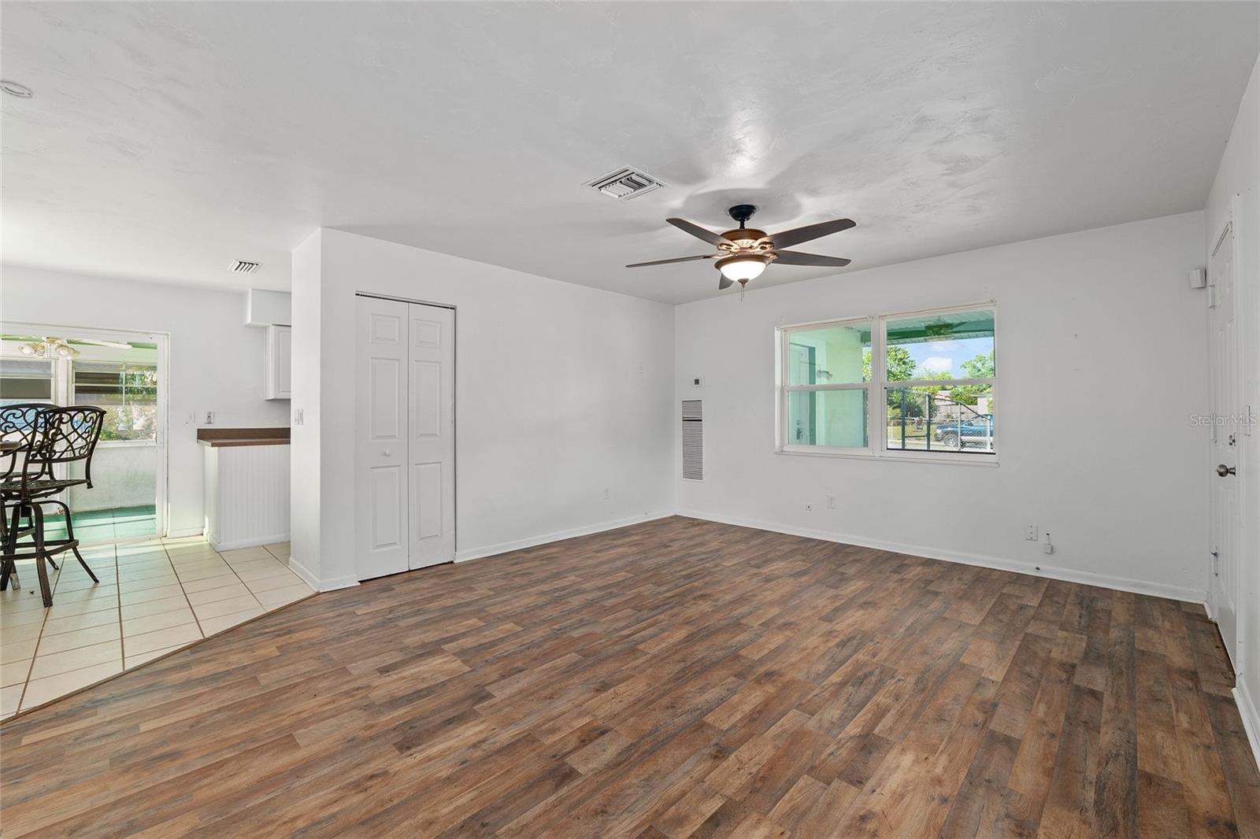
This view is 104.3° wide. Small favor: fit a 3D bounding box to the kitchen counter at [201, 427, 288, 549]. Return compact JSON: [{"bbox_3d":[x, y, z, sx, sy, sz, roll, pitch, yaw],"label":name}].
[{"bbox_3d":[-3.520,0.670,4.690,0.740,0.890,0.700,0,1,44],"label":"kitchen counter"}]

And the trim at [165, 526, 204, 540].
[{"bbox_3d":[-4.240,1.080,4.700,0.280,0.085,0.016,0,1,-44],"label":"trim"}]

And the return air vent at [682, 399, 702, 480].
[{"bbox_3d":[0.698,0.229,5.505,0.285,0.905,0.020,0,1,42],"label":"return air vent"}]

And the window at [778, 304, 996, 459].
[{"bbox_3d":[2.120,-0.291,4.275,1.720,1.210,0.100,0,1,42],"label":"window"}]

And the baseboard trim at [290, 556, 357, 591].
[{"bbox_3d":[-2.256,1.105,3.612,0.270,0.077,0.840,0,1,-43],"label":"baseboard trim"}]

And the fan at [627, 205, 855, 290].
[{"bbox_3d":[0.685,-1.035,2.960,1.350,0.500,1.290,0,0,3],"label":"fan"}]

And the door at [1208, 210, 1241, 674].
[{"bbox_3d":[3.030,0.135,2.470,0.870,2.030,0.045,0,1,-44],"label":"door"}]

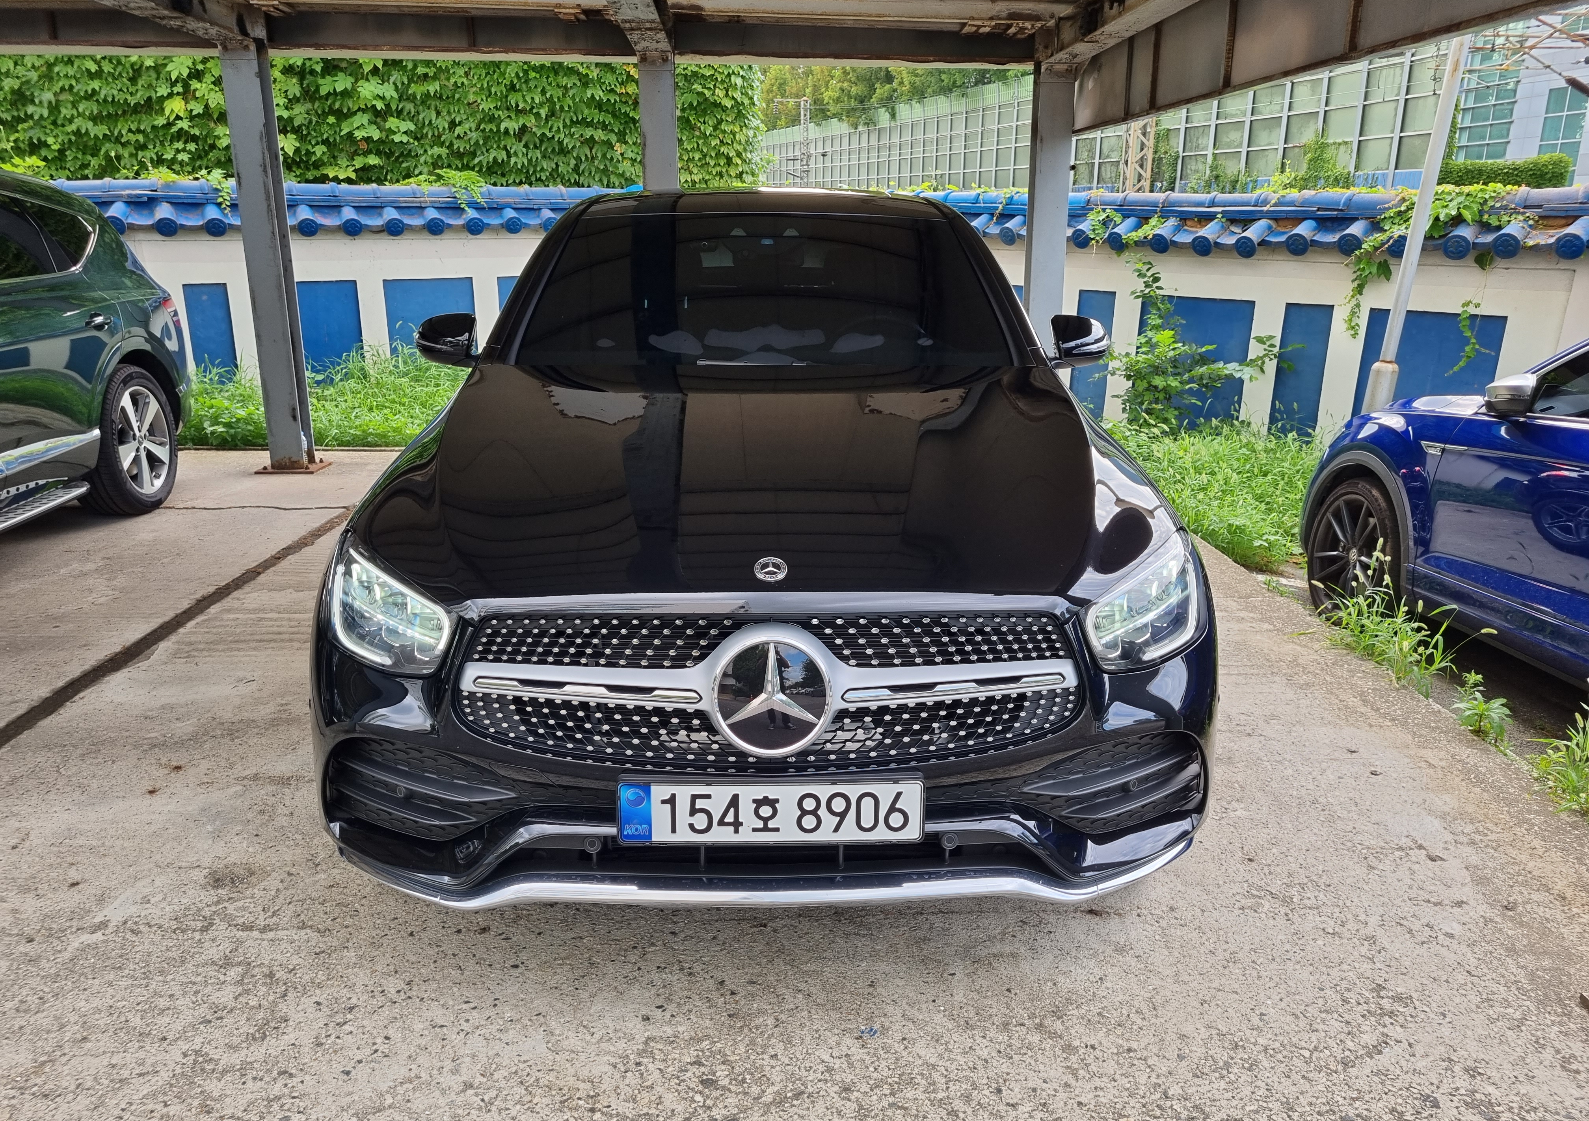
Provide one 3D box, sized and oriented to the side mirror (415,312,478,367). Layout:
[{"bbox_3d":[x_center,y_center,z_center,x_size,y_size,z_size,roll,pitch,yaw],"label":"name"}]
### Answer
[{"bbox_3d":[-1.031,-0.662,3.551,0.205,0.165,0.160,0,16,-1],"label":"side mirror"}]

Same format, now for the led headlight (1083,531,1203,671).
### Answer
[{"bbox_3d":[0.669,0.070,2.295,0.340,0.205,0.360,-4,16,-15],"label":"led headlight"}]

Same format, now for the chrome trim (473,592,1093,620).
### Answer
[{"bbox_3d":[-0.042,0.078,2.039,1.090,0.075,0.120,0,16,-1],"label":"chrome trim"}]

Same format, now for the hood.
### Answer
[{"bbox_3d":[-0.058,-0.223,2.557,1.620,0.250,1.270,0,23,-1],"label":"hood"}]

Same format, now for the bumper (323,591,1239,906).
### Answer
[{"bbox_3d":[-0.047,0.343,2.237,1.840,0.470,0.510,0,16,-1],"label":"bumper"}]

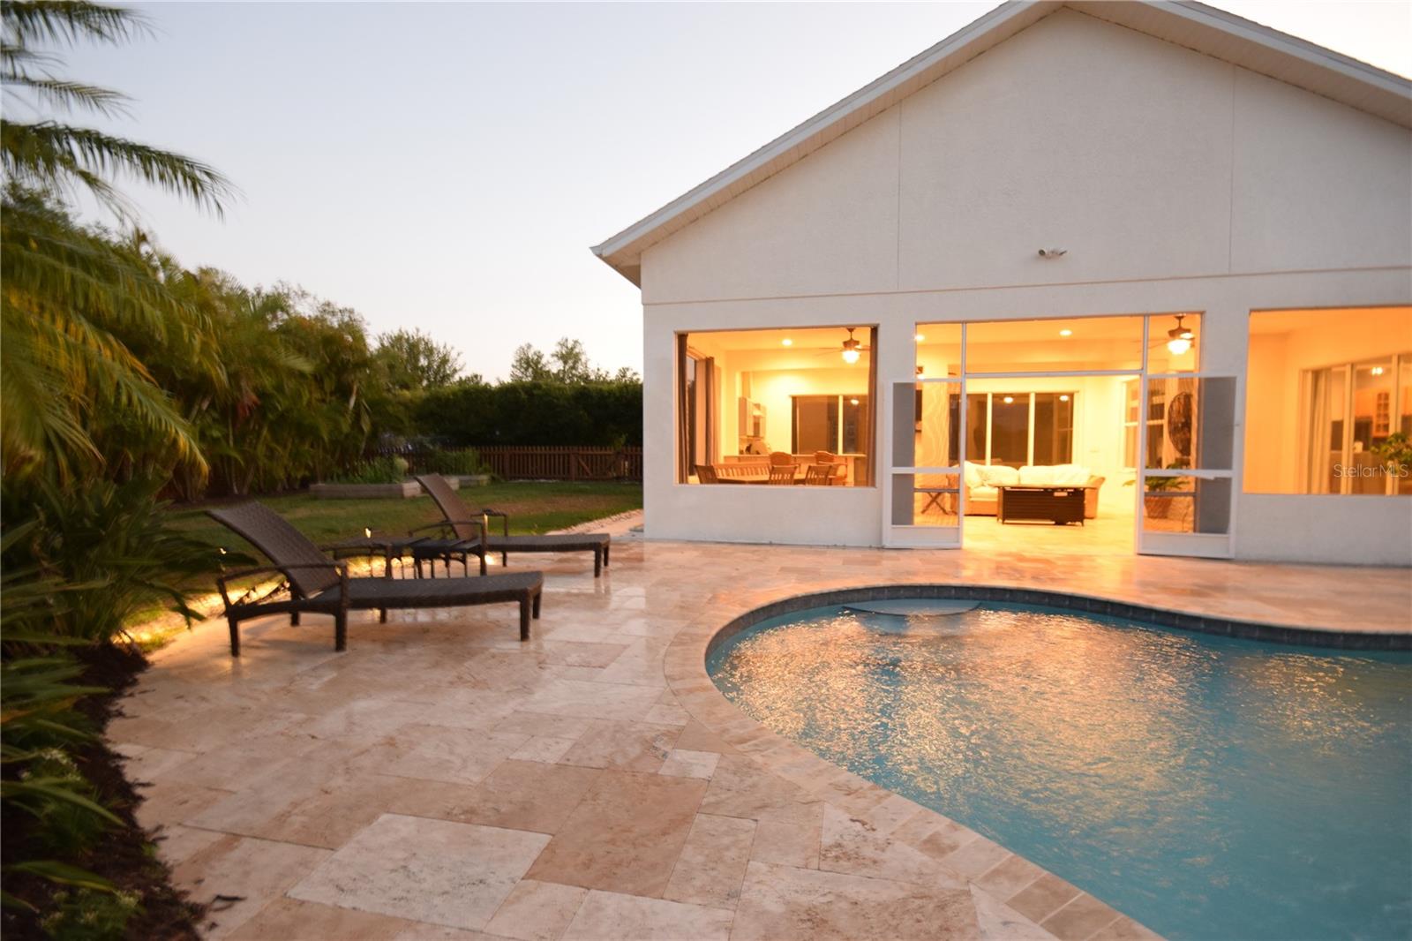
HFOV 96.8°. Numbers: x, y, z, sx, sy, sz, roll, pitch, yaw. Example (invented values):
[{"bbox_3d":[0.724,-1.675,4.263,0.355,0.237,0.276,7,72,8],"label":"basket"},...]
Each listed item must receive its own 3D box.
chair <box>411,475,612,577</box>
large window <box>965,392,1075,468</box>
[{"bbox_3d":[-1.853,0.507,6.077,1.844,0.957,0.692,0,3,0],"label":"chair"},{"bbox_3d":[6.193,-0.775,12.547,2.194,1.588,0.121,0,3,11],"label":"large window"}]

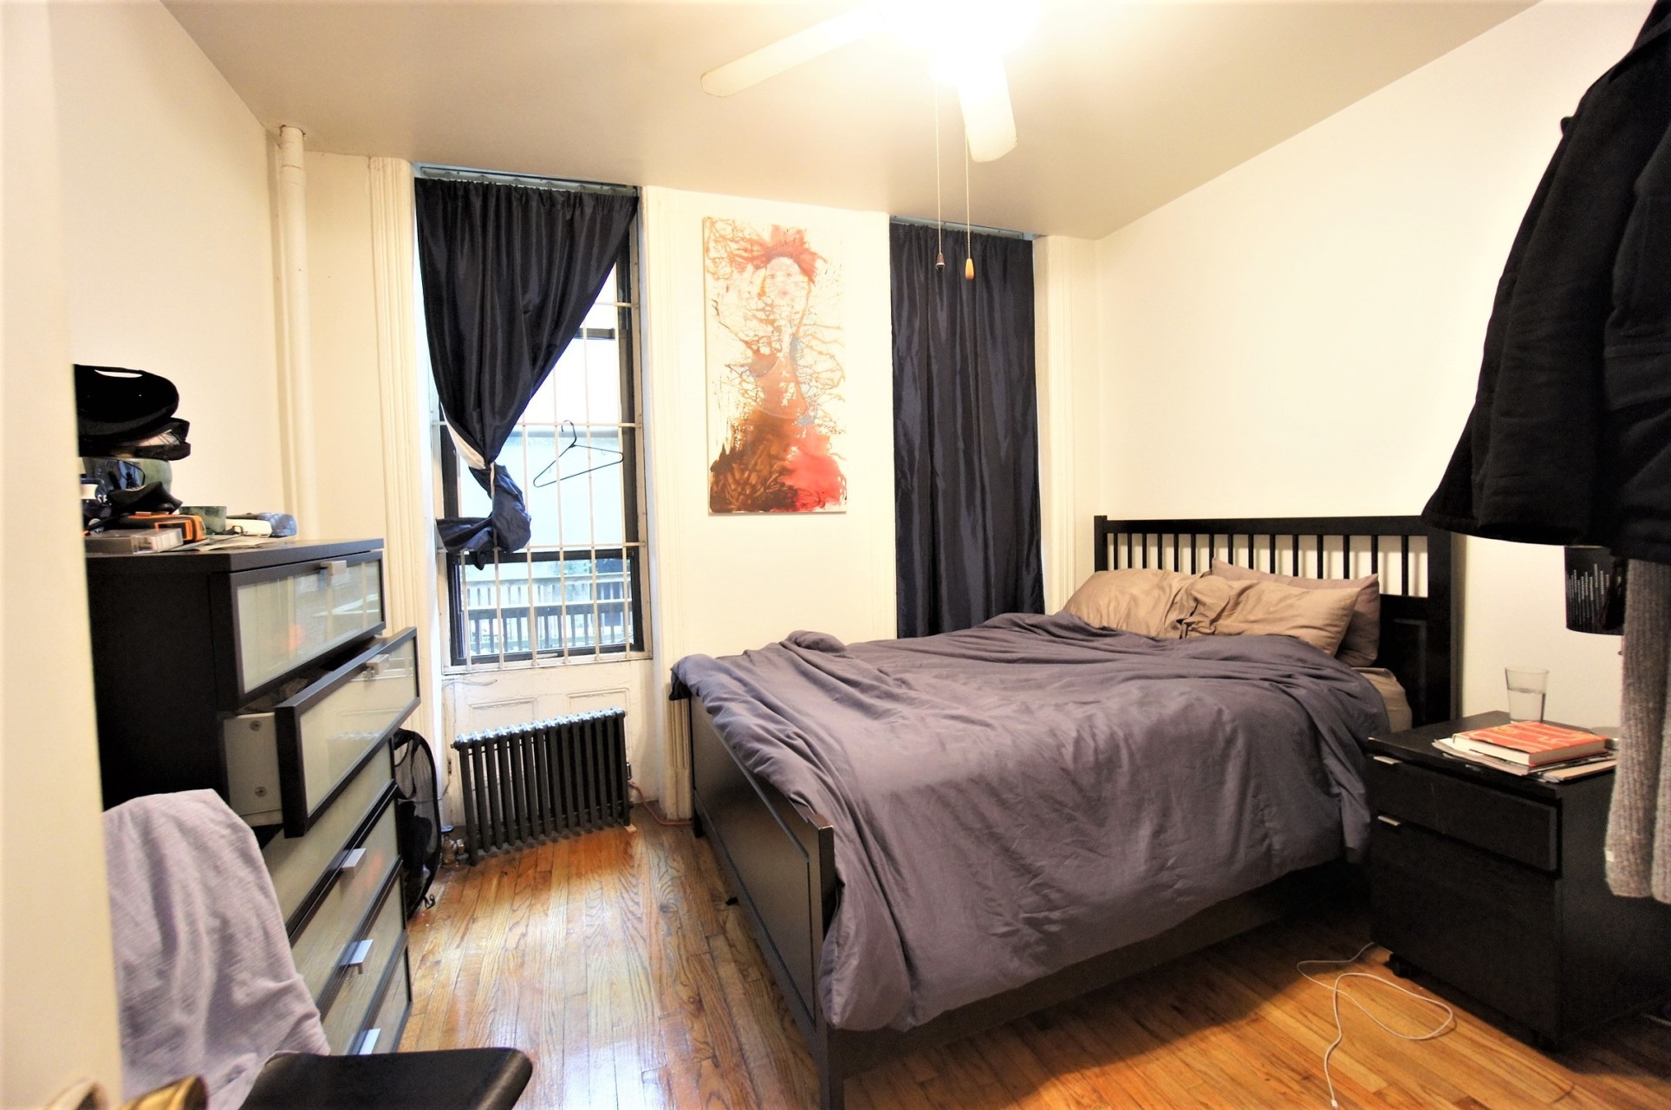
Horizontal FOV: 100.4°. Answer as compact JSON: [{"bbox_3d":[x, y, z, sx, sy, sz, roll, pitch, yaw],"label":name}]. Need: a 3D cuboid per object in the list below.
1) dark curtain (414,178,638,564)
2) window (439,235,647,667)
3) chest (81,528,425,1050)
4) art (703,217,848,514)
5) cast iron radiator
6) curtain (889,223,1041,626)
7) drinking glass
[{"bbox_3d":[-1.199,-0.715,2.817,0.820,1.480,0.120,-2,3,-16],"label":"dark curtain"},{"bbox_3d":[-1.250,-0.487,2.980,0.840,1.930,0.120,-2,3,-16],"label":"window"},{"bbox_3d":[-1.174,0.601,1.336,0.550,1.226,0.835,-2,3,-21],"label":"chest"},{"bbox_3d":[-0.247,-0.795,3.007,0.610,1.235,0.035,-2,3,-16],"label":"art"},{"bbox_3d":[-1.147,0.903,2.777,0.605,0.480,0.135,-3,3,-29],"label":"cast iron radiator"},{"bbox_3d":[0.653,-0.460,3.367,0.790,2.130,0.100,-2,3,-16],"label":"curtain"},{"bbox_3d":[1.897,0.393,1.909,0.082,0.145,0.082,-2,3,-21],"label":"drinking glass"}]

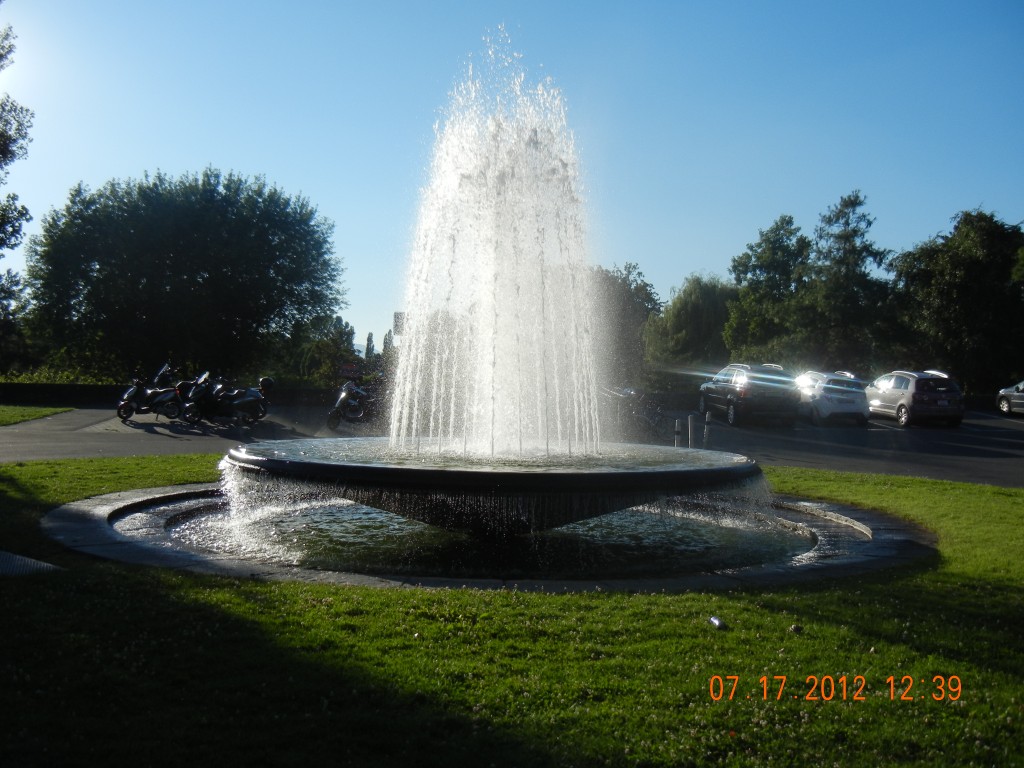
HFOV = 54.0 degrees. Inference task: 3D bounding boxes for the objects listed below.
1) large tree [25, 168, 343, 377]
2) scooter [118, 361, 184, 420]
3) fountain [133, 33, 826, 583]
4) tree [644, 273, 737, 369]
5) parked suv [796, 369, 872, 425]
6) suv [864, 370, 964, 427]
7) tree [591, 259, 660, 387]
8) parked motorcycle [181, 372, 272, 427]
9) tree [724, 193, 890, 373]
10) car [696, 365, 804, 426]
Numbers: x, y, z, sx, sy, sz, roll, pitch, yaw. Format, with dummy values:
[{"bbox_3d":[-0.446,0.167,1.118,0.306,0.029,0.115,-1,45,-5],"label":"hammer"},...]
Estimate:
[{"bbox_3d":[-14.044,-4.297,43.000,13.400,9.800,12.500,1,0,0],"label":"large tree"},{"bbox_3d":[-10.019,0.359,27.800,1.850,1.240,0.740,1,0,-12],"label":"scooter"},{"bbox_3d":[-0.162,-1.355,12.163,8.500,5.750,8.500,1,0,0],"label":"fountain"},{"bbox_3d":[11.891,-3.297,67.000,6.800,8.600,6.800,1,0,0],"label":"tree"},{"bbox_3d":[9.620,0.310,31.000,1.780,1.600,4.250,1,3,0],"label":"parked suv"},{"bbox_3d":[12.230,0.330,31.100,1.780,1.600,4.200,1,3,-2],"label":"suv"},{"bbox_3d":[6.372,-3.027,58.000,5.000,8.000,5.000,1,0,0],"label":"tree"},{"bbox_3d":[-7.802,0.379,27.200,2.150,1.320,0.800,1,0,-7],"label":"parked motorcycle"},{"bbox_3d":[14.054,-4.033,48.000,7.800,10.100,7.600,1,0,0],"label":"tree"},{"bbox_3d":[6.900,0.180,29.900,1.870,1.740,4.600,1,3,-3],"label":"car"}]

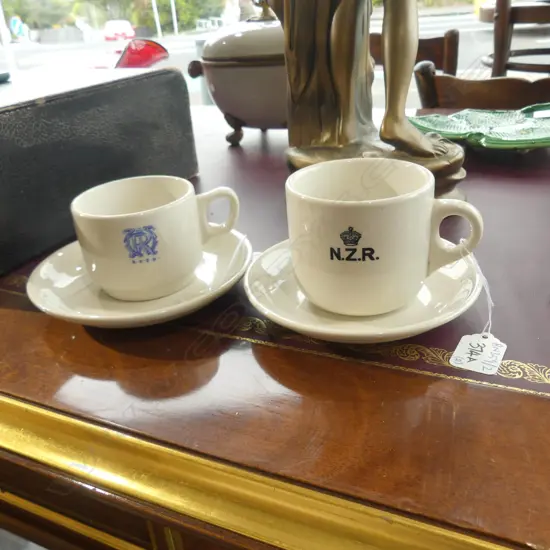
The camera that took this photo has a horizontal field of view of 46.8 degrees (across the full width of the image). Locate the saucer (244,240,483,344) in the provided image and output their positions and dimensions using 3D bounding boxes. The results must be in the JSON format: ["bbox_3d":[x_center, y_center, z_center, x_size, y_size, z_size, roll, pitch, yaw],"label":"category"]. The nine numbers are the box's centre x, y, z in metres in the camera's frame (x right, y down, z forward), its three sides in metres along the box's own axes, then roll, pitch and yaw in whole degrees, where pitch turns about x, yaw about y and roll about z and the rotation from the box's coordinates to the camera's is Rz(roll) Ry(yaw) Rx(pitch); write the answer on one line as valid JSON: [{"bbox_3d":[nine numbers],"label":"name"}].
[{"bbox_3d":[0.055,0.008,0.404,0.146,0.023,0.146,-5,27,2],"label":"saucer"}]

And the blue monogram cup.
[{"bbox_3d":[-0.076,-0.028,0.435,0.110,0.063,0.079,-11,27,-10],"label":"blue monogram cup"}]

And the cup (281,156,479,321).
[{"bbox_3d":[0.066,-0.024,0.385,0.115,0.073,0.084,0,28,11],"label":"cup"}]

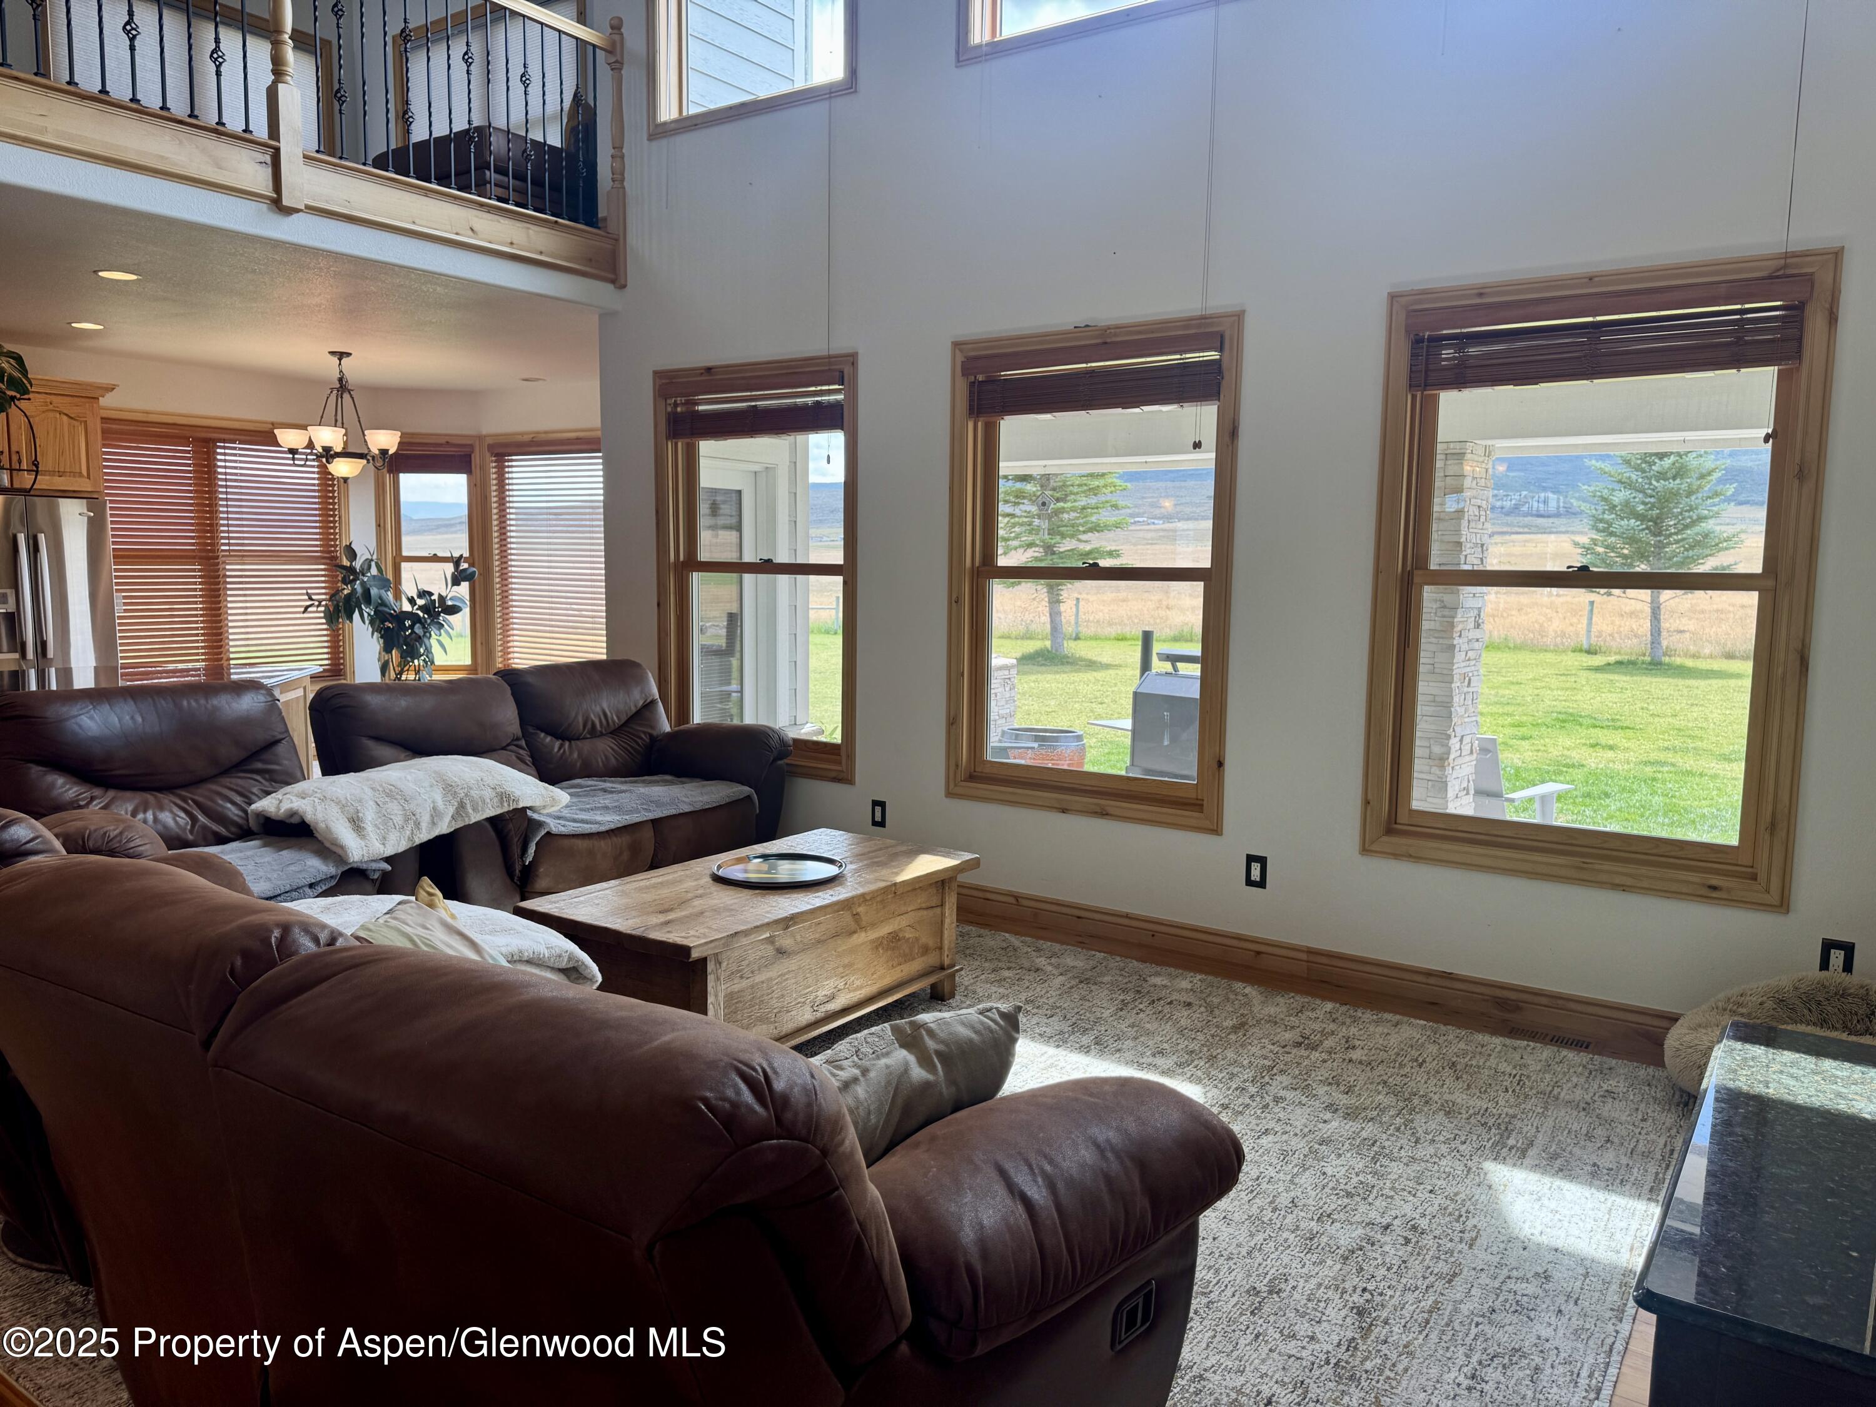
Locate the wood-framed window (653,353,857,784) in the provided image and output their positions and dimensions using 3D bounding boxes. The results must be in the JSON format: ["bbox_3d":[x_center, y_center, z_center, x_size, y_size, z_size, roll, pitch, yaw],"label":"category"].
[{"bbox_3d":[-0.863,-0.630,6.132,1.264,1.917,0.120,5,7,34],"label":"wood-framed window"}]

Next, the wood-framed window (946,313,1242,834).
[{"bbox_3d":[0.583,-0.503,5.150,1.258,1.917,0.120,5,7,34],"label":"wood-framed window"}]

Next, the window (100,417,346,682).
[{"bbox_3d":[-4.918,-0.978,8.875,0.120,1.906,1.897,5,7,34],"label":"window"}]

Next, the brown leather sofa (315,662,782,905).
[{"bbox_3d":[-1.530,0.372,5.441,0.983,0.980,1.778,5,7,34],"label":"brown leather sofa"}]

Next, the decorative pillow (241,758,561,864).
[{"bbox_3d":[-1.805,0.351,4.468,0.480,0.170,0.800,30,21,29],"label":"decorative pillow"}]

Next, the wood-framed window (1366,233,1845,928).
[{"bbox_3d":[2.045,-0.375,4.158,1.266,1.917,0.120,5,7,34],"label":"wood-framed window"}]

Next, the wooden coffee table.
[{"bbox_3d":[-0.529,0.782,4.085,0.695,0.482,1.348,5,7,34],"label":"wooden coffee table"}]

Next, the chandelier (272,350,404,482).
[{"bbox_3d":[-3.654,-1.752,7.990,0.777,0.791,0.777,5,7,34],"label":"chandelier"}]

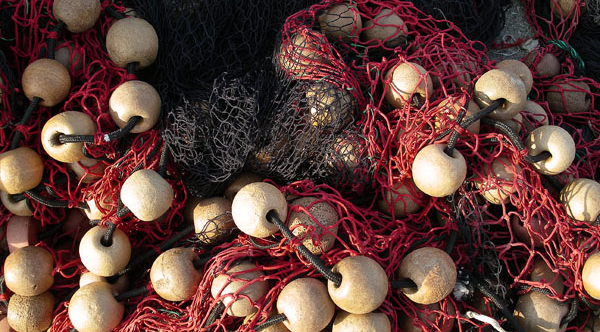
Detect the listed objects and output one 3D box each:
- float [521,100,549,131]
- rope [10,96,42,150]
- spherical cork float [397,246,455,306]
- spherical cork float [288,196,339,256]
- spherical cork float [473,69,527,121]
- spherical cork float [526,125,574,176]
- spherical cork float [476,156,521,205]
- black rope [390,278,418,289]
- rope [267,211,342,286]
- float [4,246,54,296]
[{"bbox_3d":[0.540,-0.101,1.530,0.106,0.104,0.106,0,45,0],"label":"float"},{"bbox_3d":[-0.584,-0.089,1.365,0.020,0.147,0.019,18,32,-32],"label":"rope"},{"bbox_3d":[0.238,0.204,1.188,0.105,0.105,0.102,0,42,0],"label":"spherical cork float"},{"bbox_3d":[0.025,0.112,1.199,0.100,0.097,0.100,0,53,0],"label":"spherical cork float"},{"bbox_3d":[0.386,-0.137,1.233,0.100,0.097,0.100,0,53,0],"label":"spherical cork float"},{"bbox_3d":[0.497,-0.031,1.270,0.100,0.097,0.100,0,53,0],"label":"spherical cork float"},{"bbox_3d":[0.428,0.032,1.380,0.102,0.104,0.102,0,42,0],"label":"spherical cork float"},{"bbox_3d":[0.199,0.224,1.220,0.055,0.020,0.025,0,45,0],"label":"black rope"},{"bbox_3d":[0.004,0.146,1.138,0.021,0.017,0.187,-32,60,-30],"label":"rope"},{"bbox_3d":[-0.574,0.224,1.360,0.106,0.106,0.106,0,45,0],"label":"float"}]

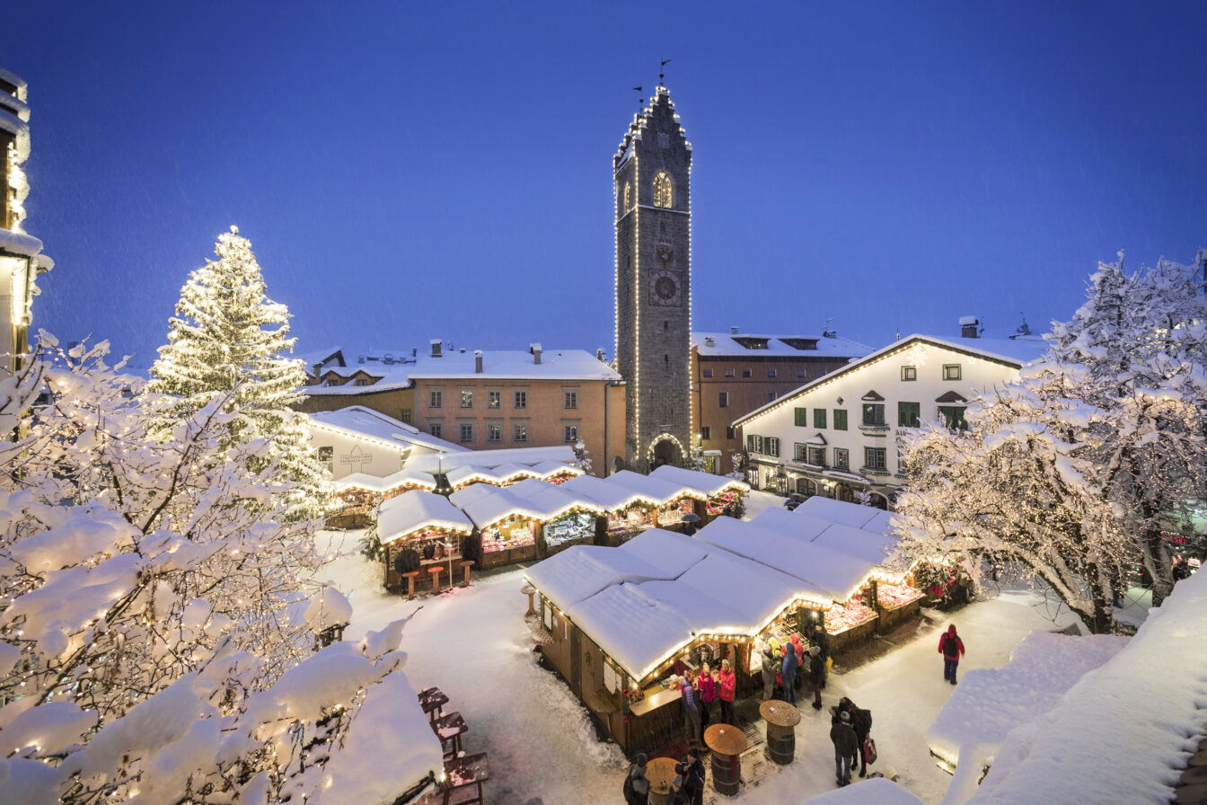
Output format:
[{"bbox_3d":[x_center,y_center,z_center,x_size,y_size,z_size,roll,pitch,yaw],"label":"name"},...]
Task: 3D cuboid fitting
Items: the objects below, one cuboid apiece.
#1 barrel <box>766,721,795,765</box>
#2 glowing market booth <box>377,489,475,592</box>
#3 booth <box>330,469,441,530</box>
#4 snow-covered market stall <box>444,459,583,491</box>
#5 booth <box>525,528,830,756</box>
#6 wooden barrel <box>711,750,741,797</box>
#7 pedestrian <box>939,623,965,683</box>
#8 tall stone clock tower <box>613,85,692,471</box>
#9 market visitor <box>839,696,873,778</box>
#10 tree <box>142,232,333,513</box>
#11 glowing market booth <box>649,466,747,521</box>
[{"bbox_3d":[4.161,7.849,11.033,0.670,0.930,0.670,1,1,30],"label":"barrel"},{"bbox_3d":[-9.195,6.615,23.556,3.750,2.950,6.400,-1,1,-28],"label":"glowing market booth"},{"bbox_3d":[-16.867,7.100,35.524,7.200,3.000,4.400,0,0,-29],"label":"booth"},{"bbox_3d":[-7.556,7.075,40.457,11.500,3.050,4.100,0,0,-31],"label":"snow-covered market stall"},{"bbox_3d":[2.118,7.100,16.300,7.750,3.000,7.650,0,0,-31],"label":"booth"},{"bbox_3d":[2.750,8.130,10.540,0.670,0.940,0.670,0,0,0],"label":"wooden barrel"},{"bbox_3d":[10.342,7.398,13.913,0.500,1.720,0.720,-1,1,-43],"label":"pedestrian"},{"bbox_3d":[5.917,-14.400,58.695,7.100,46.000,6.800,0,0,-20],"label":"tall stone clock tower"},{"bbox_3d":[5.759,7.466,10.620,0.620,1.700,0.550,0,1,20],"label":"market visitor"},{"bbox_3d":[-23.900,-1.400,30.500,10.800,20.000,10.800,0,0,0],"label":"tree"},{"bbox_3d":[6.429,6.455,32.688,3.510,2.950,6.801,-1,1,-28],"label":"glowing market booth"}]

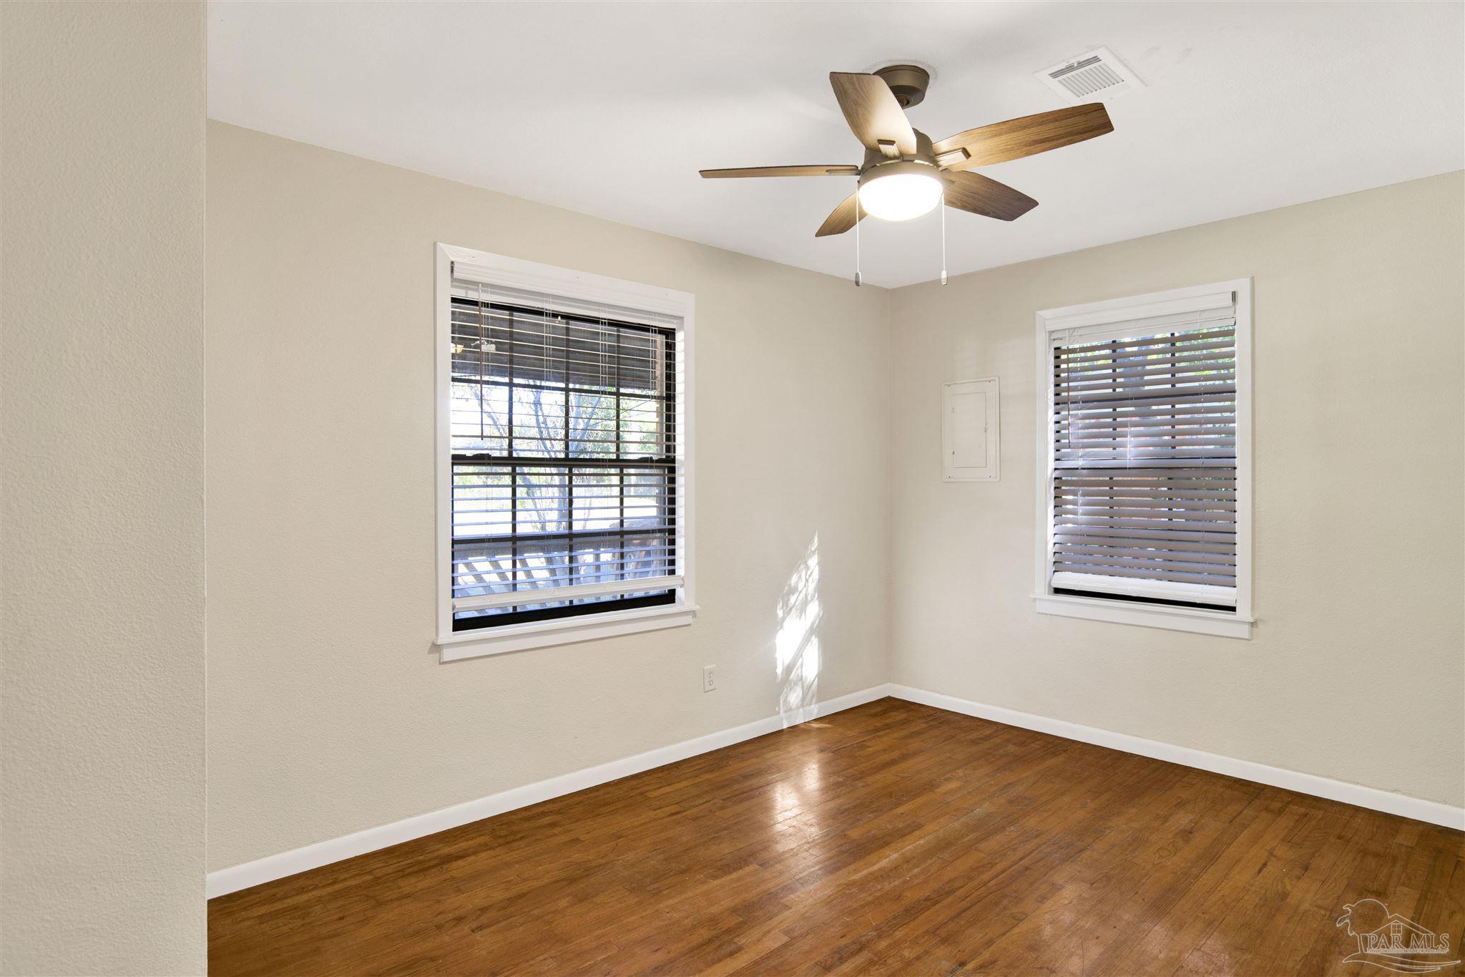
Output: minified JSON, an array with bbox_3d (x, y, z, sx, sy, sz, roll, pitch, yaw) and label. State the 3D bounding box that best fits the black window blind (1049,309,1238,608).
[{"bbox_3d":[1.925,-0.143,3.496,0.799,1.327,0.065,1,1,44],"label":"black window blind"}]

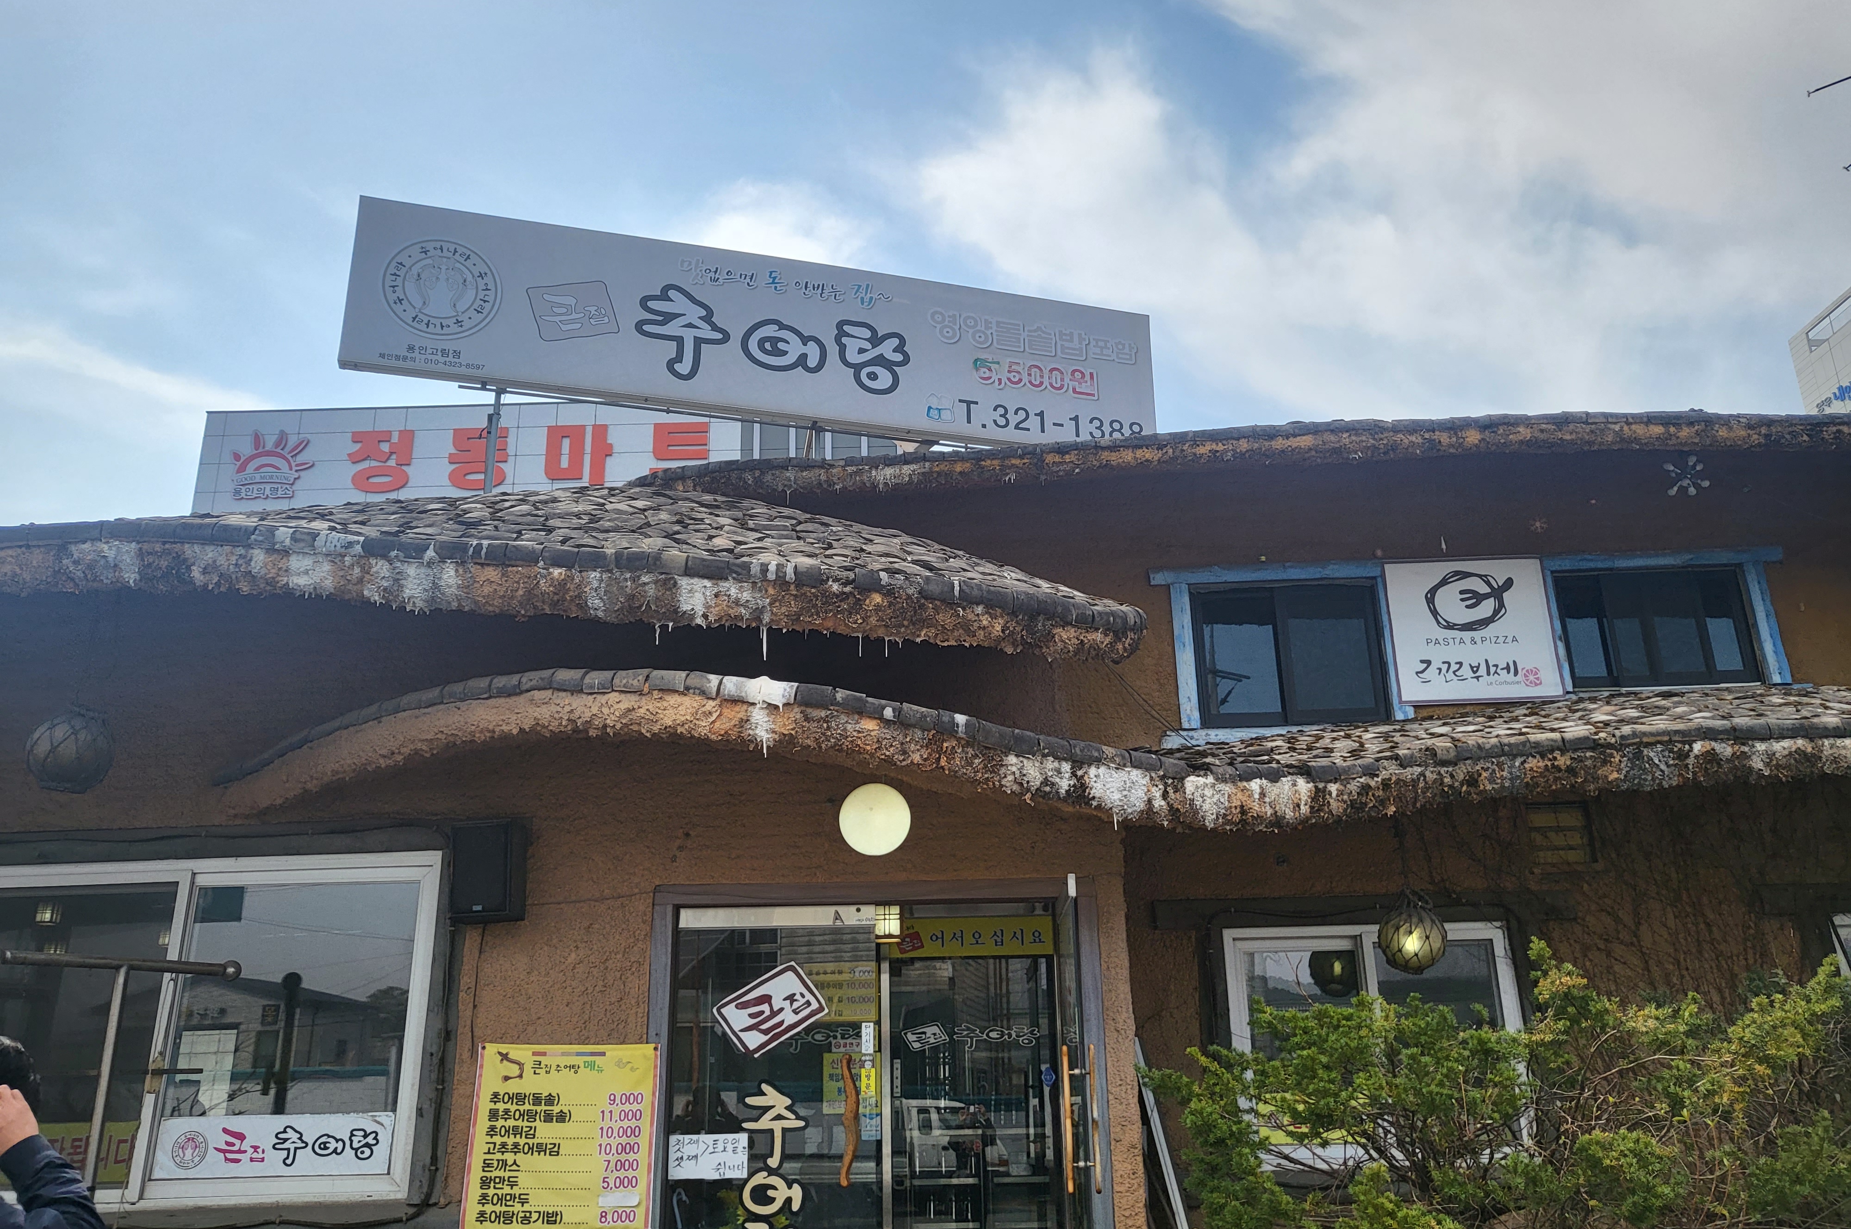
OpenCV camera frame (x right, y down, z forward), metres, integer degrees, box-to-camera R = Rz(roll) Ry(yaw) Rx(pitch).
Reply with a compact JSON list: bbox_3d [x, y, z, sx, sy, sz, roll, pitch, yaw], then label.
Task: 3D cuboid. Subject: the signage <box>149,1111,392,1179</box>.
[{"bbox_3d":[-2.783,2.277,5.951,1.012,0.242,0.020,-1,-20,1],"label":"signage"}]

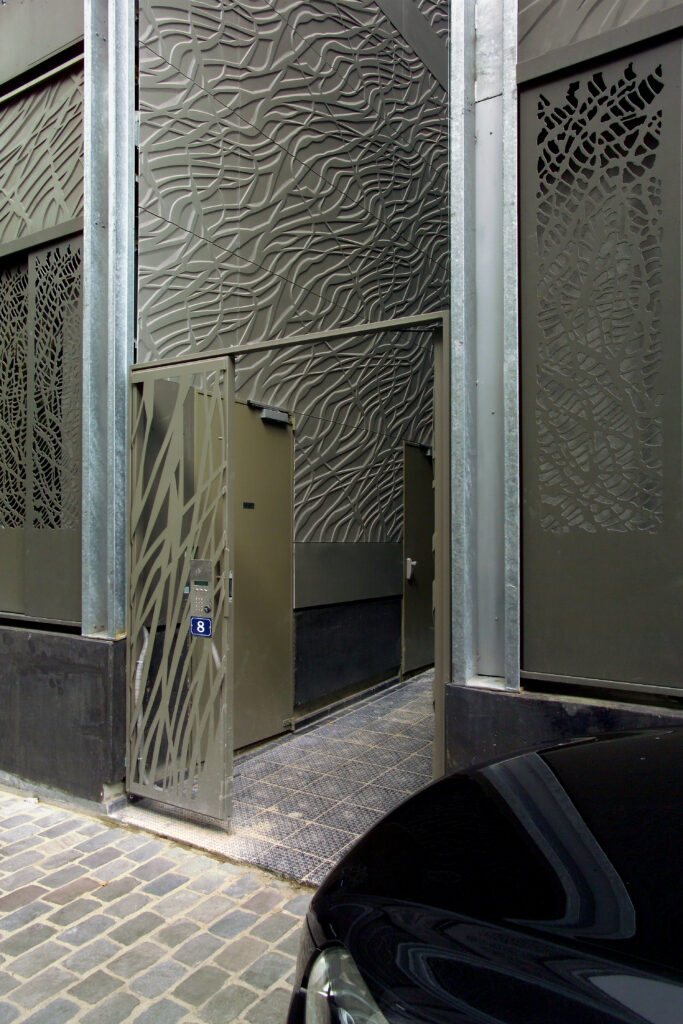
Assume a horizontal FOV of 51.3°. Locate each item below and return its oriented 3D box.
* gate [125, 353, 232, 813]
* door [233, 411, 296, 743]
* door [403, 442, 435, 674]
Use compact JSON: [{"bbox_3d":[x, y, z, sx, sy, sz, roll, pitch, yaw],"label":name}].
[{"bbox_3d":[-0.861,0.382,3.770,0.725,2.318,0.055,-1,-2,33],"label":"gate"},{"bbox_3d":[-0.627,0.408,4.697,0.055,2.256,0.977,-1,-2,33],"label":"door"},{"bbox_3d":[0.794,0.431,6.910,0.055,2.130,0.868,-1,-2,33],"label":"door"}]

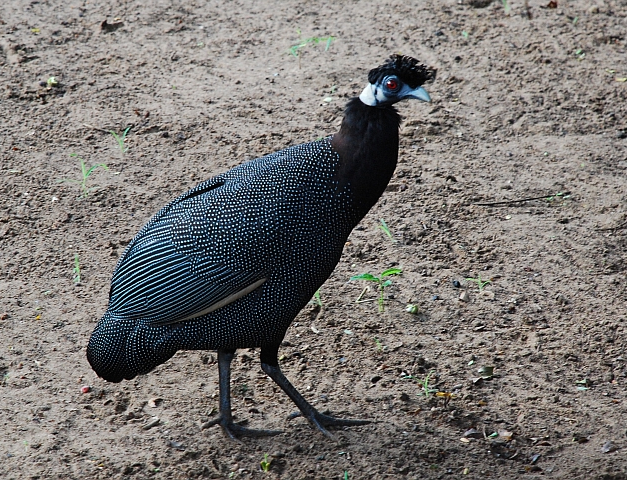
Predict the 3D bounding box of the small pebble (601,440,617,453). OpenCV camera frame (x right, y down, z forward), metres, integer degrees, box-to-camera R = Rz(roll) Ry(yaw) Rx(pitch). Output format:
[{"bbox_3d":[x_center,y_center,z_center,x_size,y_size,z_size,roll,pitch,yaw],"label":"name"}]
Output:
[{"bbox_3d":[0.338,0.234,4.594,0.018,0.010,0.014,0,23,0],"label":"small pebble"}]

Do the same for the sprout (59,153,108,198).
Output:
[{"bbox_3d":[-0.304,-0.085,5.307,0.066,0.055,0.040,0,23,0],"label":"sprout"}]

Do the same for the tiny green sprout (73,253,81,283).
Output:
[{"bbox_3d":[-0.295,0.034,5.040,0.010,0.038,0.011,0,23,0],"label":"tiny green sprout"}]

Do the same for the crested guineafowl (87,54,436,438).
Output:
[{"bbox_3d":[-0.060,0.006,4.563,0.390,0.455,0.190,3,23,7],"label":"crested guineafowl"}]

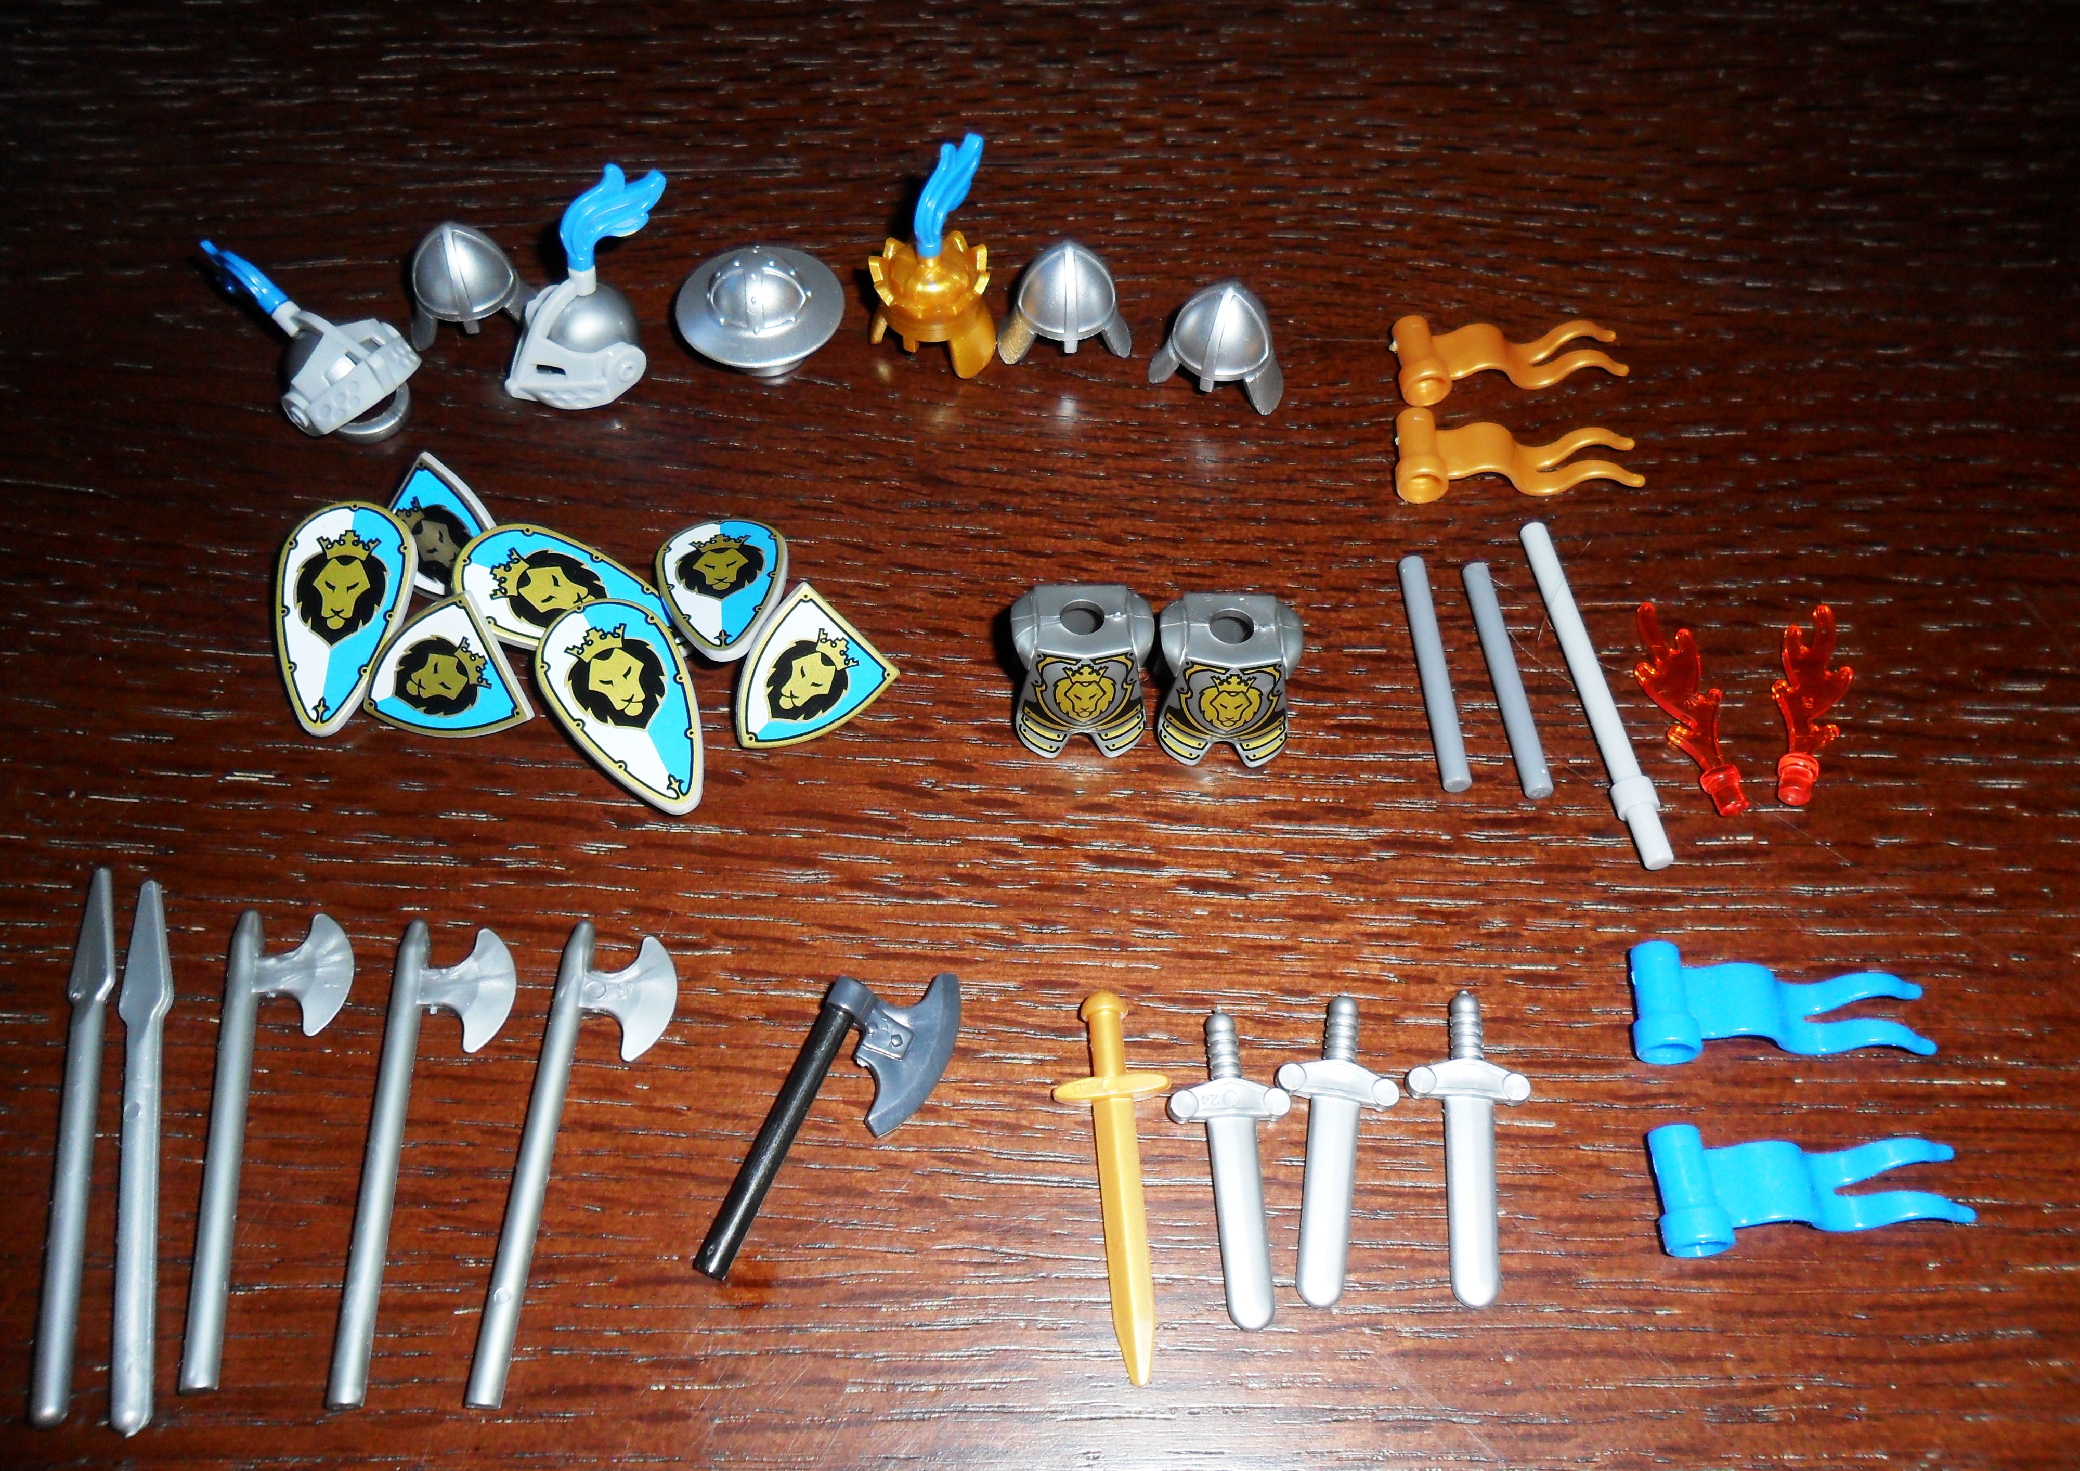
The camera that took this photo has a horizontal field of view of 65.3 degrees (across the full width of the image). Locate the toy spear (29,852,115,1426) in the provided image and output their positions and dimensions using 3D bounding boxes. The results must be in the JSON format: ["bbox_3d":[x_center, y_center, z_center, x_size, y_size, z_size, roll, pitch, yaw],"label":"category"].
[{"bbox_3d":[-0.101,0.041,0.171,0.005,0.004,0.060,-9,61,-5],"label":"toy spear"}]

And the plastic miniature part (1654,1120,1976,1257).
[{"bbox_3d":[0.080,0.047,0.168,0.033,0.007,0.012,0,60,-3],"label":"plastic miniature part"}]

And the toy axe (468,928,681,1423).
[{"bbox_3d":[-0.048,0.043,0.170,0.013,0.003,0.051,3,61,2],"label":"toy axe"}]

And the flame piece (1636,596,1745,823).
[{"bbox_3d":[0.078,-0.004,0.195,0.009,0.004,0.030,-10,61,-5],"label":"flame piece"}]

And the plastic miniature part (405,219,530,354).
[{"bbox_3d":[-0.077,-0.063,0.217,0.017,0.015,0.016,-10,61,-9],"label":"plastic miniature part"}]

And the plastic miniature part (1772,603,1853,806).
[{"bbox_3d":[0.093,-0.004,0.195,0.009,0.004,0.029,17,62,10],"label":"plastic miniature part"}]

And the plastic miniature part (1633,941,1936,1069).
[{"bbox_3d":[0.081,0.030,0.177,0.034,0.007,0.013,4,60,-1],"label":"plastic miniature part"}]

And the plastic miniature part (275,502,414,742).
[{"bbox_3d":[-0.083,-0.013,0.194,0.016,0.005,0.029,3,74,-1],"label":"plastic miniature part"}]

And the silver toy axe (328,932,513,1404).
[{"bbox_3d":[-0.061,0.041,0.161,0.013,0.003,0.048,-2,59,-2],"label":"silver toy axe"}]

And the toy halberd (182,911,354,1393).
[{"bbox_3d":[-0.078,0.040,0.165,0.013,0.003,0.049,-5,60,-6],"label":"toy halberd"}]

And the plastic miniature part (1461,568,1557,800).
[{"bbox_3d":[0.057,-0.007,0.197,0.003,0.003,0.032,-6,61,-3],"label":"plastic miniature part"}]

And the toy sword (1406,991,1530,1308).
[{"bbox_3d":[0.045,0.043,0.170,0.013,0.004,0.033,6,60,0],"label":"toy sword"}]

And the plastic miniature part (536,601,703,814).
[{"bbox_3d":[-0.046,-0.002,0.185,0.016,0.006,0.029,-26,71,-17],"label":"plastic miniature part"}]

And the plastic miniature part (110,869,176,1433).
[{"bbox_3d":[-0.089,0.040,0.161,0.006,0.003,0.057,-11,60,-8],"label":"plastic miniature part"}]

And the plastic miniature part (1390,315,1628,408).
[{"bbox_3d":[0.063,-0.052,0.218,0.032,0.006,0.013,-6,59,-5],"label":"plastic miniature part"}]

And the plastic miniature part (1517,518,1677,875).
[{"bbox_3d":[0.065,-0.006,0.191,0.005,0.005,0.048,-6,59,-5],"label":"plastic miniature part"}]

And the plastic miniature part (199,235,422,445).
[{"bbox_3d":[-0.096,-0.052,0.210,0.035,0.015,0.017,34,64,16],"label":"plastic miniature part"}]

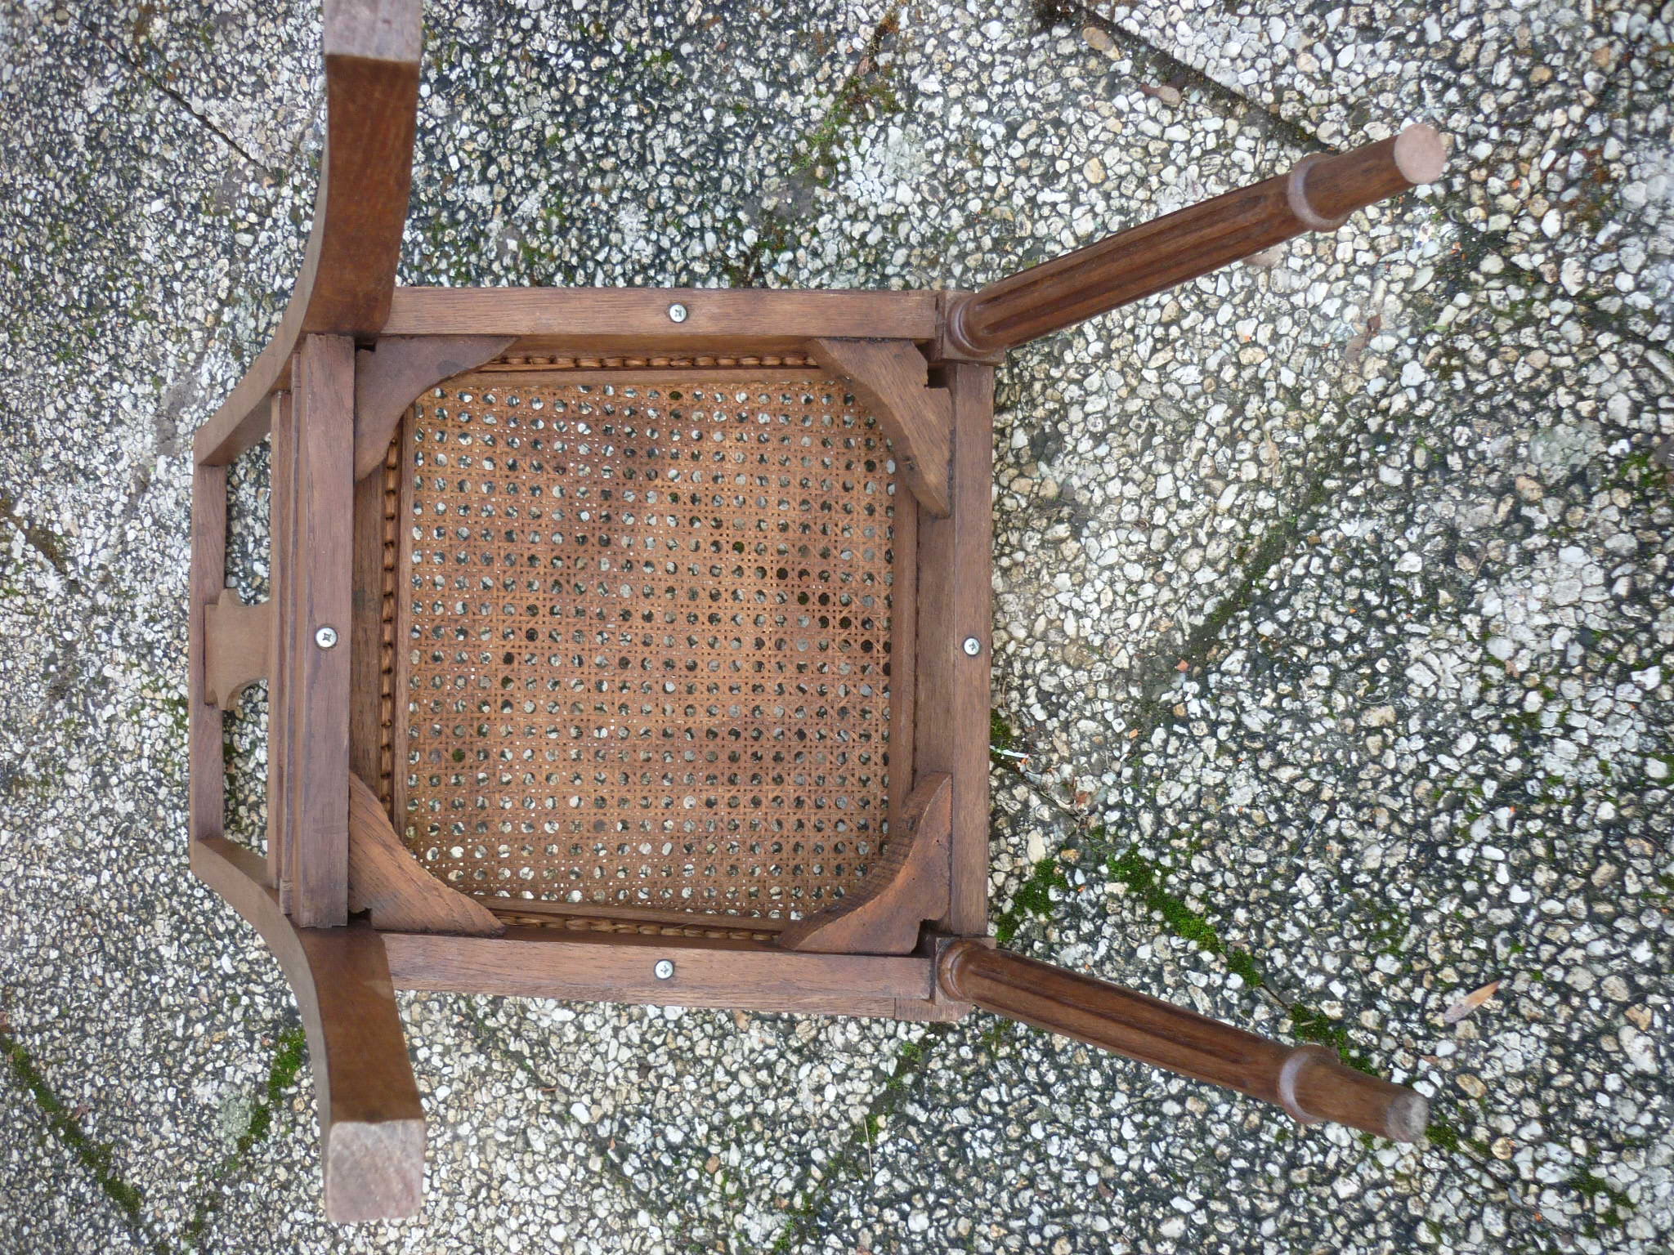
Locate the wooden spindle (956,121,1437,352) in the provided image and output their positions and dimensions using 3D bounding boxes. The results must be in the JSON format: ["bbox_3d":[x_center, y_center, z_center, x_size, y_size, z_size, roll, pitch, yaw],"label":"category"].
[{"bbox_3d":[0.162,-0.190,0.820,0.361,0.038,0.038,-4,86,64],"label":"wooden spindle"}]

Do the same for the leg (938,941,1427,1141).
[{"bbox_3d":[0.157,0.207,0.820,0.361,0.038,0.038,176,94,-64],"label":"leg"}]

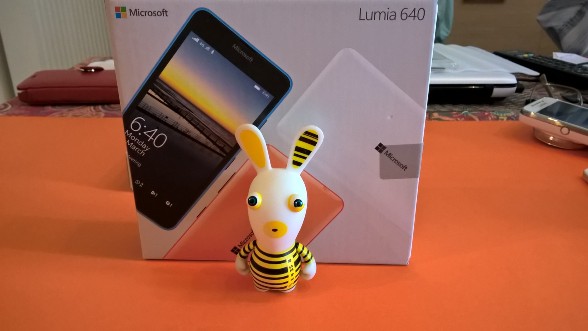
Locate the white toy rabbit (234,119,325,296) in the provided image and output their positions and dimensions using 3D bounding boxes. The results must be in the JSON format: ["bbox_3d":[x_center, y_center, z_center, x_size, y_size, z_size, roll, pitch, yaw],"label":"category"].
[{"bbox_3d":[-0.008,0.022,0.253,0.045,0.092,0.033,3,23,6],"label":"white toy rabbit"}]

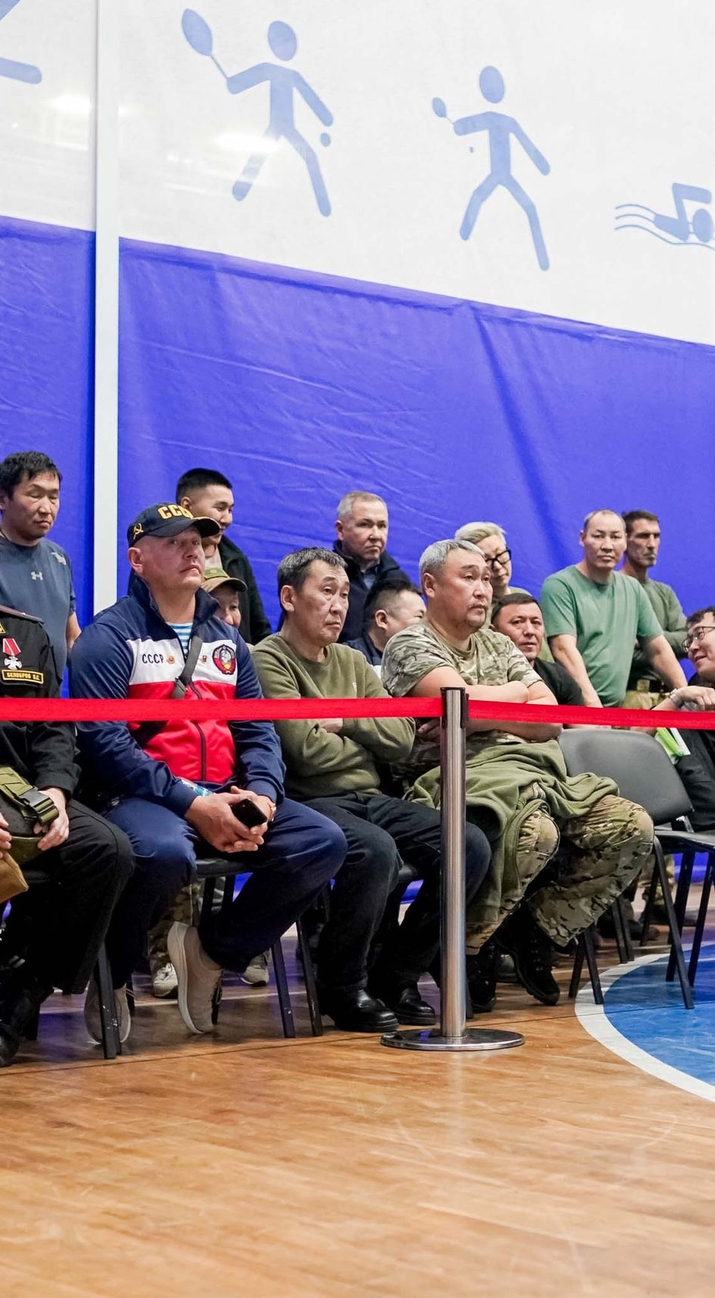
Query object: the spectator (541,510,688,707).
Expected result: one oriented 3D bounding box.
[{"bbox_3d":[1.021,0.312,7.650,0.560,1.740,0.480,1,-4,-20],"label":"spectator"}]

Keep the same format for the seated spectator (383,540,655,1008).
[{"bbox_3d":[0.458,0.370,5.678,0.620,1.380,0.780,2,-5,-35],"label":"seated spectator"}]

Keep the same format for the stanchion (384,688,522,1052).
[{"bbox_3d":[0.244,0.557,4.919,0.355,0.905,0.355,0,-4,0],"label":"stanchion"}]

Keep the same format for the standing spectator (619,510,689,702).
[{"bbox_3d":[1.162,0.313,7.709,0.520,1.750,0.340,2,-4,-28],"label":"standing spectator"}]

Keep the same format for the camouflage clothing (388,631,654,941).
[{"bbox_3d":[0.481,0.393,5.660,0.600,0.980,0.700,3,-5,-38],"label":"camouflage clothing"}]

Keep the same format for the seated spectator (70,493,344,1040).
[{"bbox_3d":[-0.448,0.304,4.848,0.640,1.400,0.760,2,-4,-31],"label":"seated spectator"}]

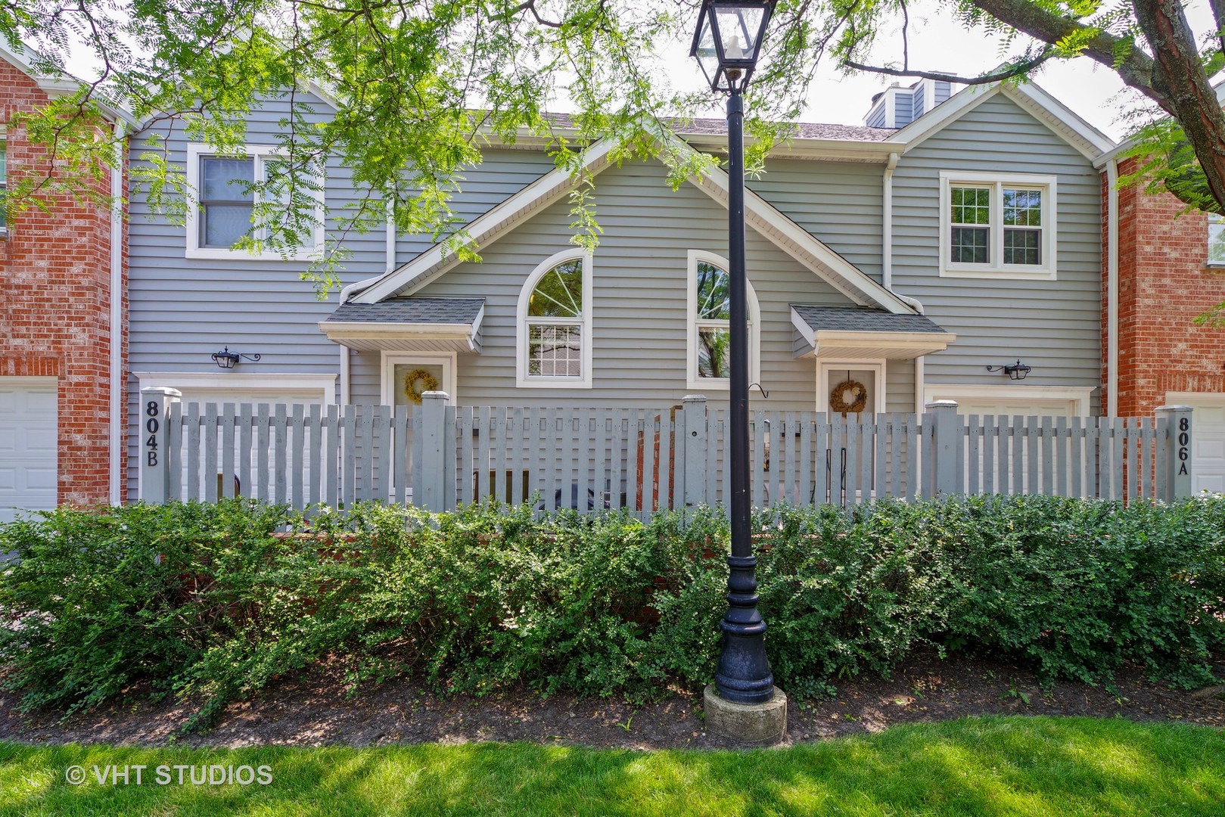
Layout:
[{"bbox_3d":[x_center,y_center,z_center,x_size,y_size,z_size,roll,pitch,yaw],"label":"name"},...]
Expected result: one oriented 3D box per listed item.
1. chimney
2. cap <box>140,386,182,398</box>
[{"bbox_3d":[7.538,-7.324,13.044,1.336,1.330,1.755,1,-3,-4],"label":"chimney"},{"bbox_3d":[-3.153,-0.119,3.578,0.153,0.056,0.153,1,-3,-4],"label":"cap"}]

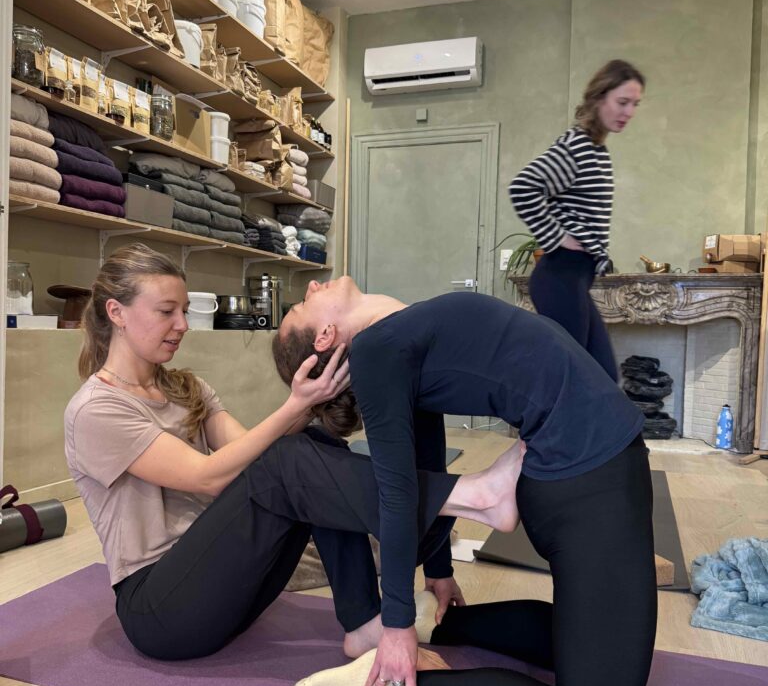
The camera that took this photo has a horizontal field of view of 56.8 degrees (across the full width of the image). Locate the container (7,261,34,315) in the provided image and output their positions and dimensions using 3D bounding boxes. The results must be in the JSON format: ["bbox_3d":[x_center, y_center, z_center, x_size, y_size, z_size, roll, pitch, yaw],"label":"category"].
[{"bbox_3d":[-1.410,-0.206,2.680,0.140,0.195,0.140,2,1,20],"label":"container"}]

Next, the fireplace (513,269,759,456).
[{"bbox_3d":[1.636,0.114,4.556,1.640,1.090,0.330,2,1,20],"label":"fireplace"}]

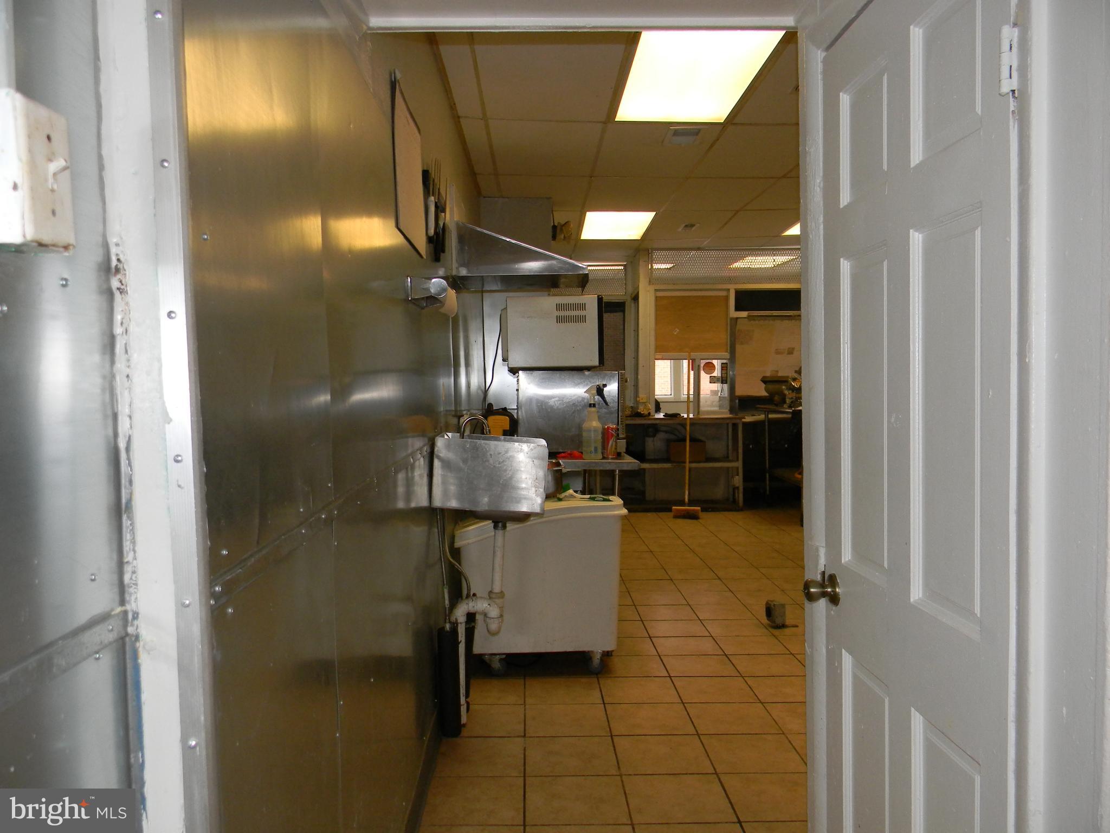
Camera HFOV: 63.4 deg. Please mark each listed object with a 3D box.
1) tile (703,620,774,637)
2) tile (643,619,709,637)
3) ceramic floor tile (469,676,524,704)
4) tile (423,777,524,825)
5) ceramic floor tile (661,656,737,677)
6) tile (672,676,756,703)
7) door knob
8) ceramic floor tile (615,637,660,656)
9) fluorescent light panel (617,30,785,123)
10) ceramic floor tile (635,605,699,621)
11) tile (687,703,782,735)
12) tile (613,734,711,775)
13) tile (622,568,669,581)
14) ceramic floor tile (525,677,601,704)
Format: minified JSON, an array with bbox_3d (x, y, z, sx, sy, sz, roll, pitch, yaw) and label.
[{"bbox_3d":[0.925,1.087,4.599,0.304,0.010,0.304,0,2,-2],"label":"tile"},{"bbox_3d":[0.618,1.087,4.580,0.304,0.010,0.304,0,2,-2],"label":"tile"},{"bbox_3d":[-0.278,1.133,3.672,0.305,0.010,0.305,0,2,-2],"label":"ceramic floor tile"},{"bbox_3d":[-0.240,1.163,2.711,0.292,0.010,0.304,0,2,-2],"label":"tile"},{"bbox_3d":[0.631,1.092,3.914,0.302,0.010,0.302,0,2,-2],"label":"ceramic floor tile"},{"bbox_3d":[0.658,1.133,3.703,0.305,0.010,0.305,0,2,-2],"label":"tile"},{"bbox_3d":[0.543,0.353,1.830,0.063,0.065,0.065,0,2,-2],"label":"door knob"},{"bbox_3d":[0.326,1.107,4.316,0.305,0.010,0.305,0,2,-2],"label":"ceramic floor tile"},{"bbox_3d":[0.597,-1.486,3.956,0.570,0.050,1.180,0,2,-1],"label":"fluorescent light panel"},{"bbox_3d":[0.603,1.056,4.834,0.302,0.010,0.302,0,2,-2],"label":"ceramic floor tile"},{"bbox_3d":[0.665,1.138,3.375,0.304,0.010,0.304,0,2,-2],"label":"tile"},{"bbox_3d":[0.360,1.141,3.020,0.302,0.010,0.302,0,2,-2],"label":"tile"},{"bbox_3d":[0.574,1.020,5.754,0.302,0.010,0.302,0,2,-2],"label":"tile"},{"bbox_3d":[0.033,1.115,3.623,0.302,0.010,0.302,0,2,-2],"label":"ceramic floor tile"}]

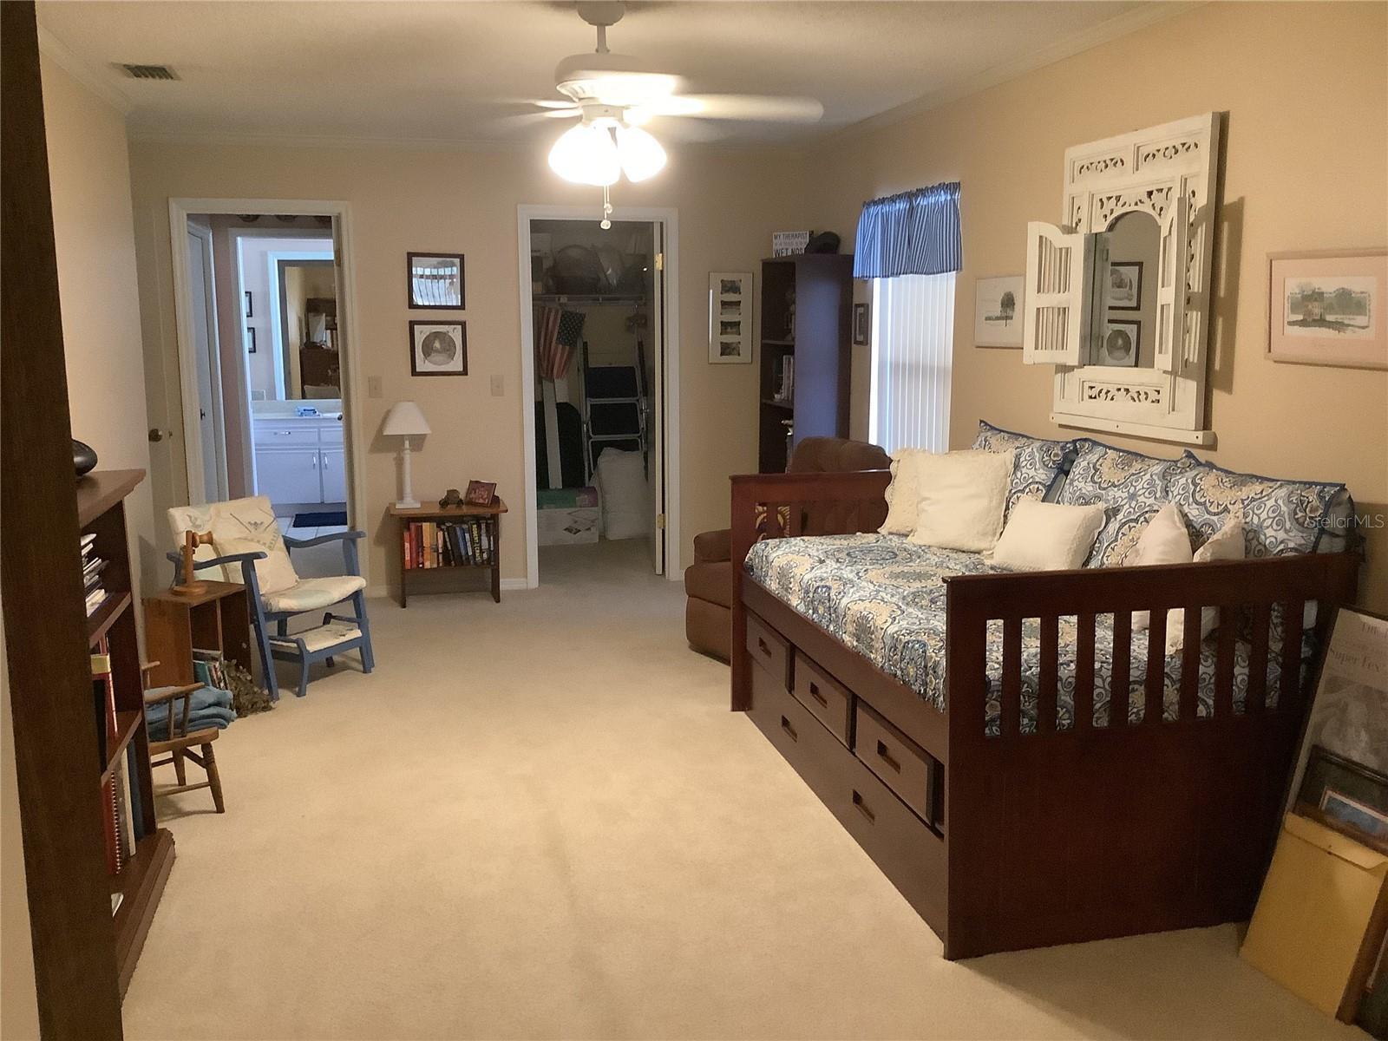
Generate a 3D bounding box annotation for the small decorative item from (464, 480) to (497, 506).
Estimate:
[{"bbox_3d":[-1.145,-0.147,6.691,0.190,0.130,0.075,6,11,31],"label":"small decorative item"}]

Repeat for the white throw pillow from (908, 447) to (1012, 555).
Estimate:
[{"bbox_3d":[0.991,-0.097,4.684,0.410,0.390,0.140,3,-10,18],"label":"white throw pillow"}]

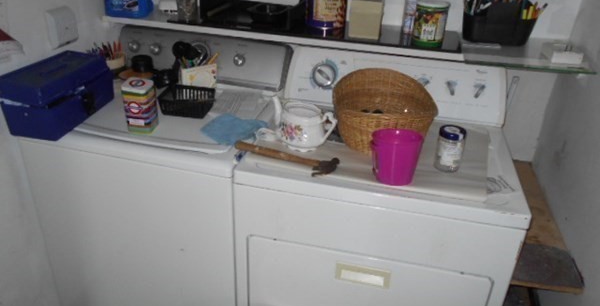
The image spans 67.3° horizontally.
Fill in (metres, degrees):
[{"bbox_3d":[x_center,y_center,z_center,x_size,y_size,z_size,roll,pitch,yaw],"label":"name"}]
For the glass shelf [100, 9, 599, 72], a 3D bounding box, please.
[{"bbox_3d":[0.095,-0.408,1.538,1.540,0.024,0.365,9,28,12],"label":"glass shelf"}]

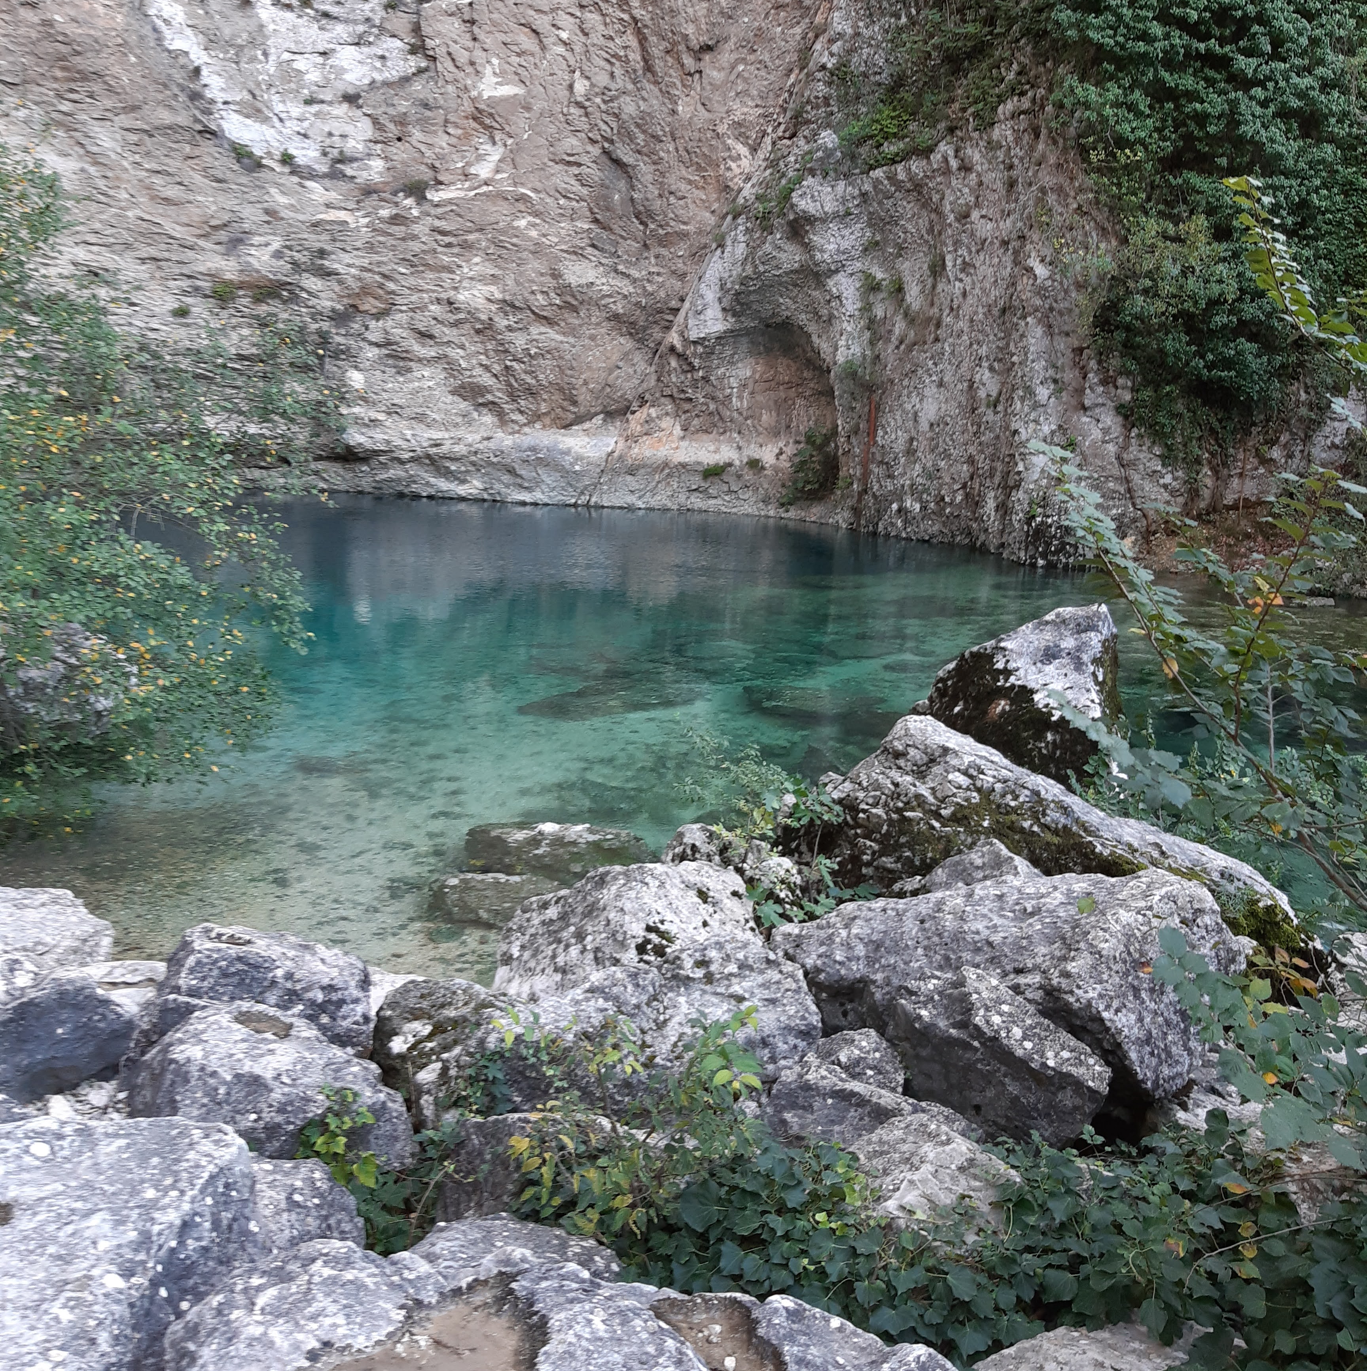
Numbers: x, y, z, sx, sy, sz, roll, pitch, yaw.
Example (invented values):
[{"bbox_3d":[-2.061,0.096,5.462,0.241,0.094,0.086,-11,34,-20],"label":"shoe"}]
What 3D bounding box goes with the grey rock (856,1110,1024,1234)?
[{"bbox_3d":[0.659,1.282,3.604,0.413,0.265,0.371,0,12,0],"label":"grey rock"}]

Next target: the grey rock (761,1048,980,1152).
[{"bbox_3d":[0.556,1.238,4.081,0.562,0.265,0.403,-3,12,-15],"label":"grey rock"}]

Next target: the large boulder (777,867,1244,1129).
[{"bbox_3d":[1.089,1.092,4.982,1.505,0.700,1.007,0,12,0],"label":"large boulder"}]

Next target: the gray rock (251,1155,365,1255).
[{"bbox_3d":[-0.916,1.260,3.286,0.318,0.276,0.318,0,12,0],"label":"gray rock"}]

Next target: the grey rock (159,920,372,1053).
[{"bbox_3d":[-1.511,1.121,5.035,0.689,0.413,0.530,0,12,0],"label":"grey rock"}]

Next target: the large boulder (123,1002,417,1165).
[{"bbox_3d":[-1.231,1.209,4.187,0.753,0.413,0.572,0,12,0],"label":"large boulder"}]

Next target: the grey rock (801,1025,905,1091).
[{"bbox_3d":[0.548,1.216,4.399,0.339,0.265,0.297,0,12,0],"label":"grey rock"}]

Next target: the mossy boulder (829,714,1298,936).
[{"bbox_3d":[1.677,0.617,6.360,1.961,0.869,1.007,3,12,15],"label":"mossy boulder"}]

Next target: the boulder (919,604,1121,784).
[{"bbox_3d":[2.024,0.144,8.374,1.166,1.219,0.901,0,12,0],"label":"boulder"}]

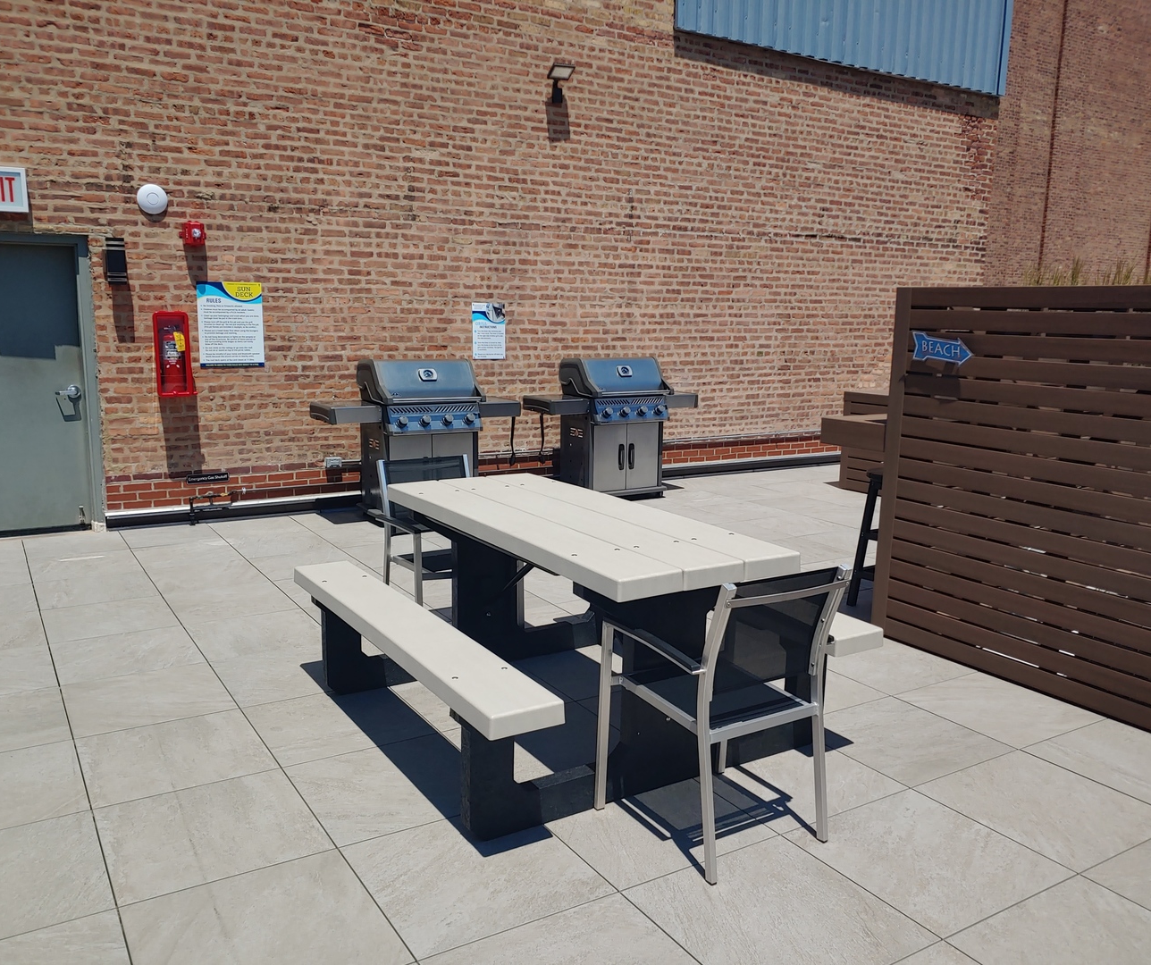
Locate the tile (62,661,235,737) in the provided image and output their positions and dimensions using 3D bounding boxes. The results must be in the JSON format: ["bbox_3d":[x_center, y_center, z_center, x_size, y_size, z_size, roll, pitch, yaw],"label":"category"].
[{"bbox_3d":[-1.772,0.903,3.858,0.600,0.024,0.600,-4,11,-33],"label":"tile"}]

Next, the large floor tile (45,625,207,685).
[{"bbox_3d":[-2.135,0.823,4.428,0.605,0.020,0.605,-5,11,-32],"label":"large floor tile"}]

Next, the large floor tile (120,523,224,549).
[{"bbox_3d":[-2.868,0.391,6.602,0.600,0.024,0.600,-4,11,-33],"label":"large floor tile"}]

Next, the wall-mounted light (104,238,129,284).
[{"bbox_3d":[-3.192,-1.540,6.457,0.122,0.310,0.130,-5,11,-32],"label":"wall-mounted light"}]

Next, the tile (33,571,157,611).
[{"bbox_3d":[-2.738,0.624,5.317,0.600,0.024,0.600,-4,11,-33],"label":"tile"}]

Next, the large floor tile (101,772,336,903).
[{"bbox_3d":[-1.129,1.086,2.885,0.600,0.024,0.600,-4,11,-33],"label":"large floor tile"}]

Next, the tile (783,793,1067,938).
[{"bbox_3d":[1.053,1.131,2.805,0.600,0.024,0.600,-5,11,-30],"label":"tile"}]

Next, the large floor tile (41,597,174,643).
[{"bbox_3d":[-2.461,0.727,4.920,0.605,0.020,0.605,-5,11,-32],"label":"large floor tile"}]

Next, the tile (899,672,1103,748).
[{"bbox_3d":[1.774,0.953,3.897,0.600,0.024,0.600,-5,11,-30],"label":"tile"}]

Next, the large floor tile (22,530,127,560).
[{"bbox_3d":[-3.404,0.437,6.332,0.605,0.020,0.605,-5,11,-34],"label":"large floor tile"}]

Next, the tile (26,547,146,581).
[{"bbox_3d":[-3.070,0.529,5.823,0.605,0.020,0.605,-5,11,-34],"label":"tile"}]

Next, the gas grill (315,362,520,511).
[{"bbox_3d":[-1.242,-0.359,7.443,1.470,1.210,0.660,-5,11,-32],"label":"gas grill"}]

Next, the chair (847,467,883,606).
[{"bbox_3d":[1.900,0.345,5.212,0.440,0.750,0.440,-5,11,-31],"label":"chair"}]

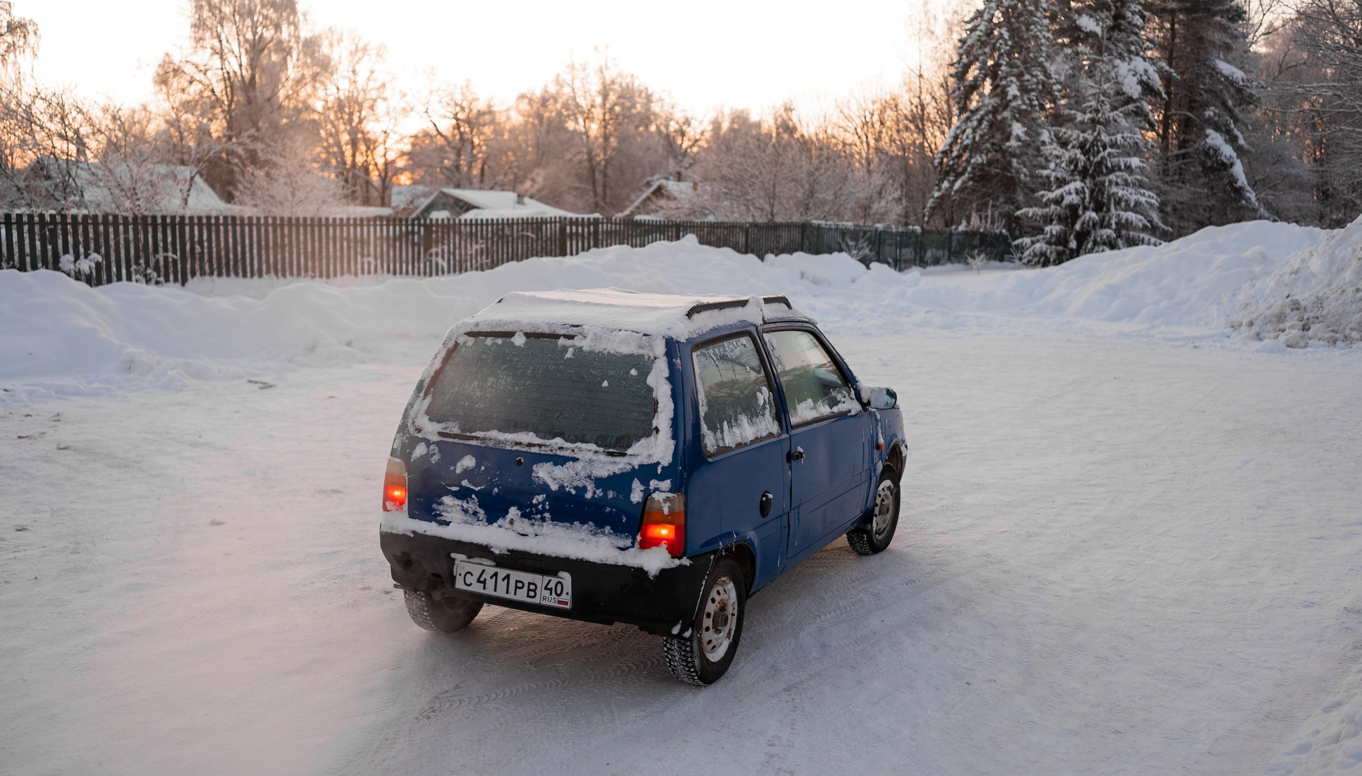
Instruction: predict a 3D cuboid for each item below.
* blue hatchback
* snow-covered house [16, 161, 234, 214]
[{"bbox_3d":[0.094,0.266,5.287,1.440,1.430,3.200,4,7,27],"label":"blue hatchback"},{"bbox_3d":[-27.900,-8.650,52.800,7.200,4.700,7.600,7,9,40],"label":"snow-covered house"}]

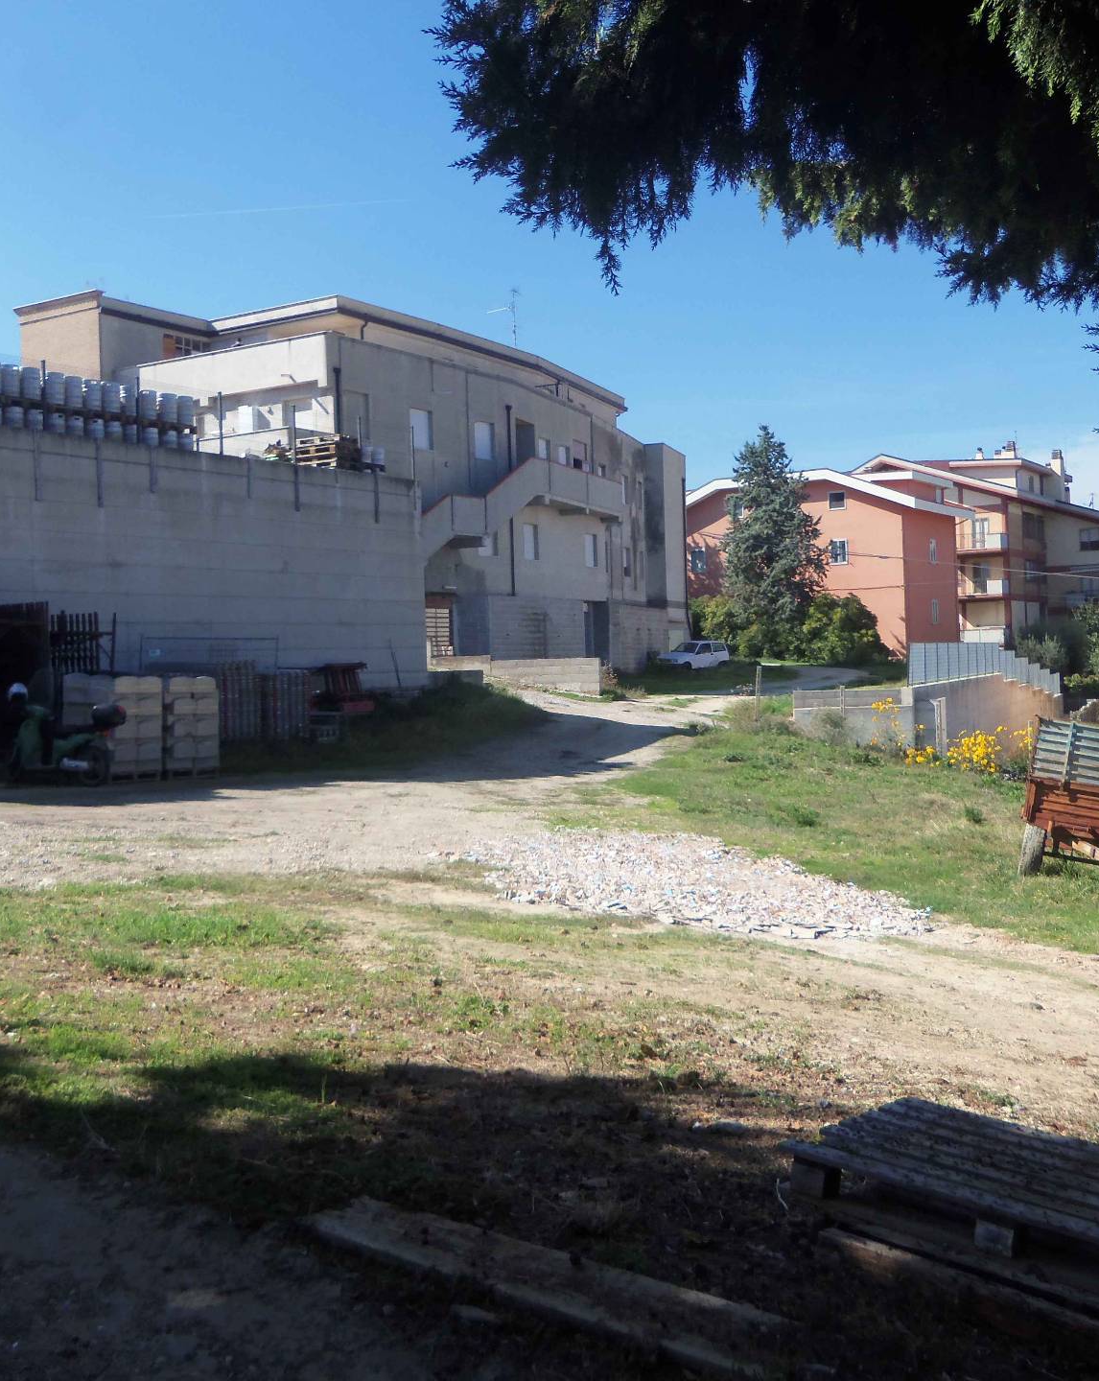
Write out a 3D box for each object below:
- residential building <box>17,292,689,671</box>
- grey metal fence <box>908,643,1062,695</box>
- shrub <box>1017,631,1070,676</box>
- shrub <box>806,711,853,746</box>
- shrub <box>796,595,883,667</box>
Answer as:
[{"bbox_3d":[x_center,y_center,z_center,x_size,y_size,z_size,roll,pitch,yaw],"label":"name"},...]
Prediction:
[{"bbox_3d":[-4.742,-6.313,56.572,11.600,12.000,30.400,-1,1,30],"label":"residential building"},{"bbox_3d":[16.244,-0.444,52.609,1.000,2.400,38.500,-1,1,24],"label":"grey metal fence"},{"bbox_3d":[25.248,-1.798,75.992,2.700,2.500,2.500,-1,1,33],"label":"shrub"},{"bbox_3d":[6.276,0.853,33.324,1.080,0.800,1.000,-1,1,33],"label":"shrub"},{"bbox_3d":[14.430,-2.965,73.965,4.400,3.600,3.900,-1,1,33],"label":"shrub"}]

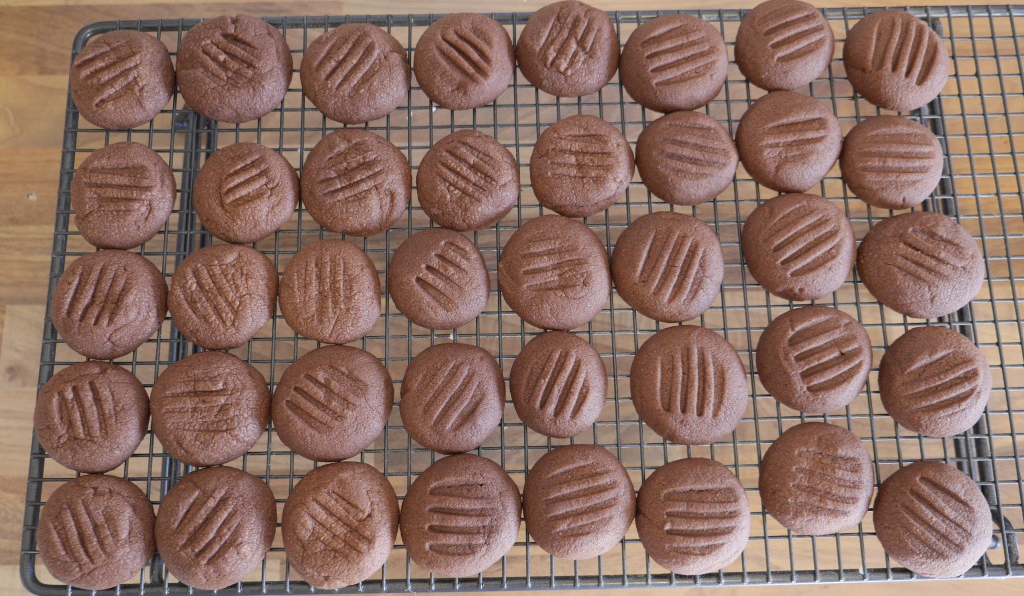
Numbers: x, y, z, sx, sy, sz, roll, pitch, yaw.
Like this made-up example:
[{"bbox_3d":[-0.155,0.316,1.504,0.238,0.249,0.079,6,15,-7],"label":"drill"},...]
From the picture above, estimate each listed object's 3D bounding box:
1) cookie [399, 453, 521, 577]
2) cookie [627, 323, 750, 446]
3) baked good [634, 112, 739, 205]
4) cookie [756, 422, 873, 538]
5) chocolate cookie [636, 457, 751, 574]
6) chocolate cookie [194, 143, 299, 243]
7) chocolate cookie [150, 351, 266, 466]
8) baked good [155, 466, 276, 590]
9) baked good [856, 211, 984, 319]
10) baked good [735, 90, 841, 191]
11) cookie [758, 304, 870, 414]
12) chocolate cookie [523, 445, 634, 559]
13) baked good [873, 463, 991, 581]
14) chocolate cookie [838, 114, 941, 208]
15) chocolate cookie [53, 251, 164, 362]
[{"bbox_3d":[-0.022,0.091,0.374,0.051,0.015,0.051,-1,77,-1],"label":"cookie"},{"bbox_3d":[0.077,0.037,0.387,0.050,0.015,0.052,-1,77,-1],"label":"cookie"},{"bbox_3d":[0.080,-0.065,0.405,0.047,0.014,0.046,-1,77,-1],"label":"baked good"},{"bbox_3d":[0.130,0.076,0.378,0.049,0.015,0.048,-1,77,-1],"label":"cookie"},{"bbox_3d":[0.075,0.091,0.369,0.047,0.014,0.047,-1,77,-1],"label":"chocolate cookie"},{"bbox_3d":[-0.120,-0.048,0.400,0.046,0.014,0.047,-1,77,-1],"label":"chocolate cookie"},{"bbox_3d":[-0.129,0.047,0.377,0.050,0.015,0.049,-1,77,0],"label":"chocolate cookie"},{"bbox_3d":[-0.122,0.095,0.366,0.050,0.015,0.050,-1,77,0],"label":"baked good"},{"bbox_3d":[0.185,-0.016,0.400,0.057,0.015,0.050,-1,77,-1],"label":"baked good"},{"bbox_3d":[0.126,-0.072,0.405,0.049,0.015,0.050,-1,77,0],"label":"baked good"},{"bbox_3d":[0.133,0.027,0.390,0.049,0.015,0.048,-1,77,-1],"label":"cookie"},{"bbox_3d":[0.028,0.085,0.370,0.046,0.014,0.046,-1,77,-1],"label":"chocolate cookie"},{"bbox_3d":[0.175,0.092,0.370,0.048,0.014,0.048,-1,77,-1],"label":"baked good"},{"bbox_3d":[0.172,-0.062,0.403,0.046,0.015,0.044,-1,77,0],"label":"chocolate cookie"},{"bbox_3d":[-0.177,0.002,0.387,0.050,0.014,0.050,-1,77,-1],"label":"chocolate cookie"}]

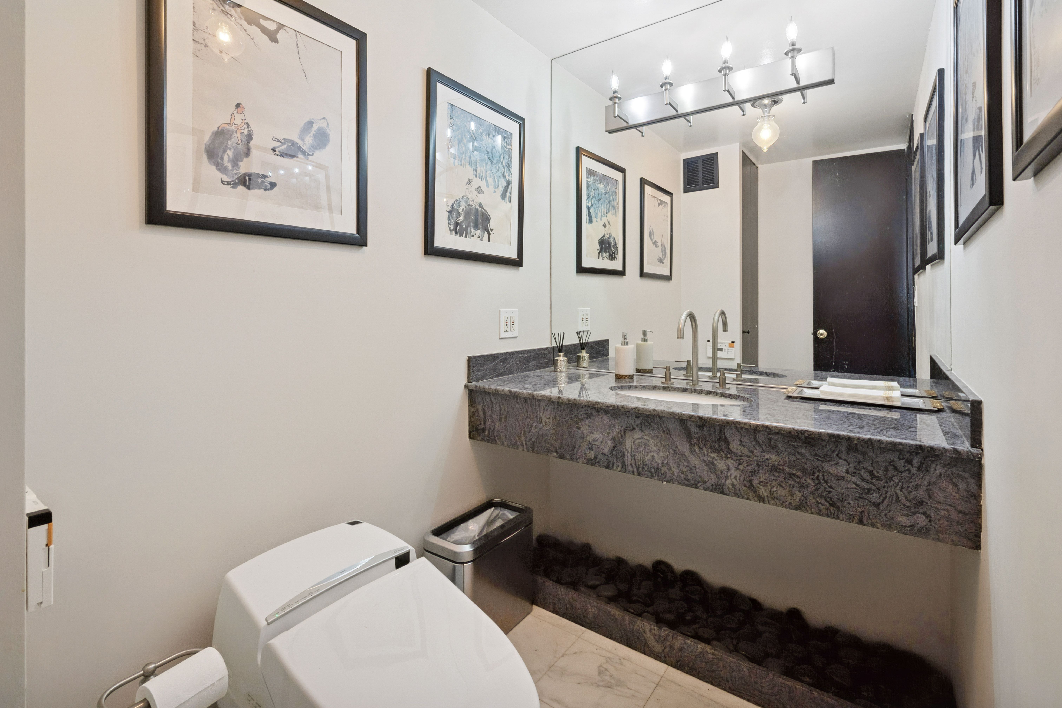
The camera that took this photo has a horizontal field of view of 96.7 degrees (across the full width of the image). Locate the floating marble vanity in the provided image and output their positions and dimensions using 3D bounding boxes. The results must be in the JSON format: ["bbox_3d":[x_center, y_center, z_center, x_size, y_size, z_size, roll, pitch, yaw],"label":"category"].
[{"bbox_3d":[0.513,0.194,1.646,1.469,0.320,0.589,4,6,36],"label":"floating marble vanity"}]

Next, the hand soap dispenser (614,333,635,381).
[{"bbox_3d":[0.389,0.009,1.955,0.077,0.192,0.083,1,5,11],"label":"hand soap dispenser"}]

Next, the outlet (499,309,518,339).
[{"bbox_3d":[-0.090,-0.132,2.032,0.009,0.124,0.125,4,6,36],"label":"outlet"}]

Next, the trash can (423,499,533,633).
[{"bbox_3d":[-0.173,0.803,1.721,0.206,0.385,0.385,4,6,36],"label":"trash can"}]

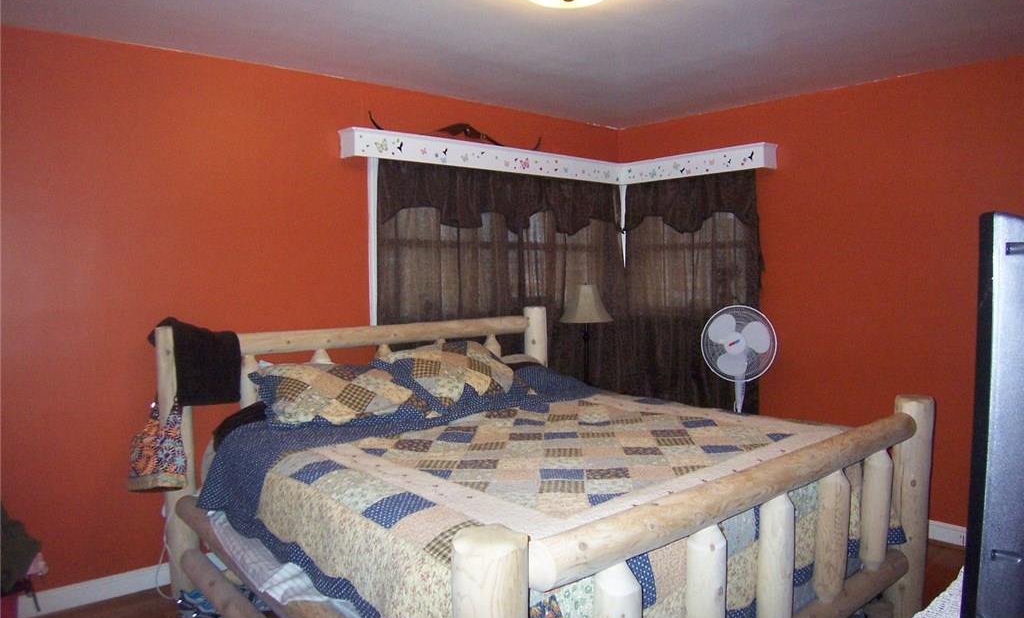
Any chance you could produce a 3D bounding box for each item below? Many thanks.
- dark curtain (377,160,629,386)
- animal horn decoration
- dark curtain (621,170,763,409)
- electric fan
[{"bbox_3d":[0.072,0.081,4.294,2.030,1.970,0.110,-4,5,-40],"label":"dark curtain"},{"bbox_3d":[-0.277,-1.006,3.938,1.230,0.135,0.080,-4,5,-40],"label":"animal horn decoration"},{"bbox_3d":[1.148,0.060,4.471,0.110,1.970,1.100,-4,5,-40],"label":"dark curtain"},{"bbox_3d":[1.288,0.579,3.878,0.440,1.220,0.410,2,4,35],"label":"electric fan"}]

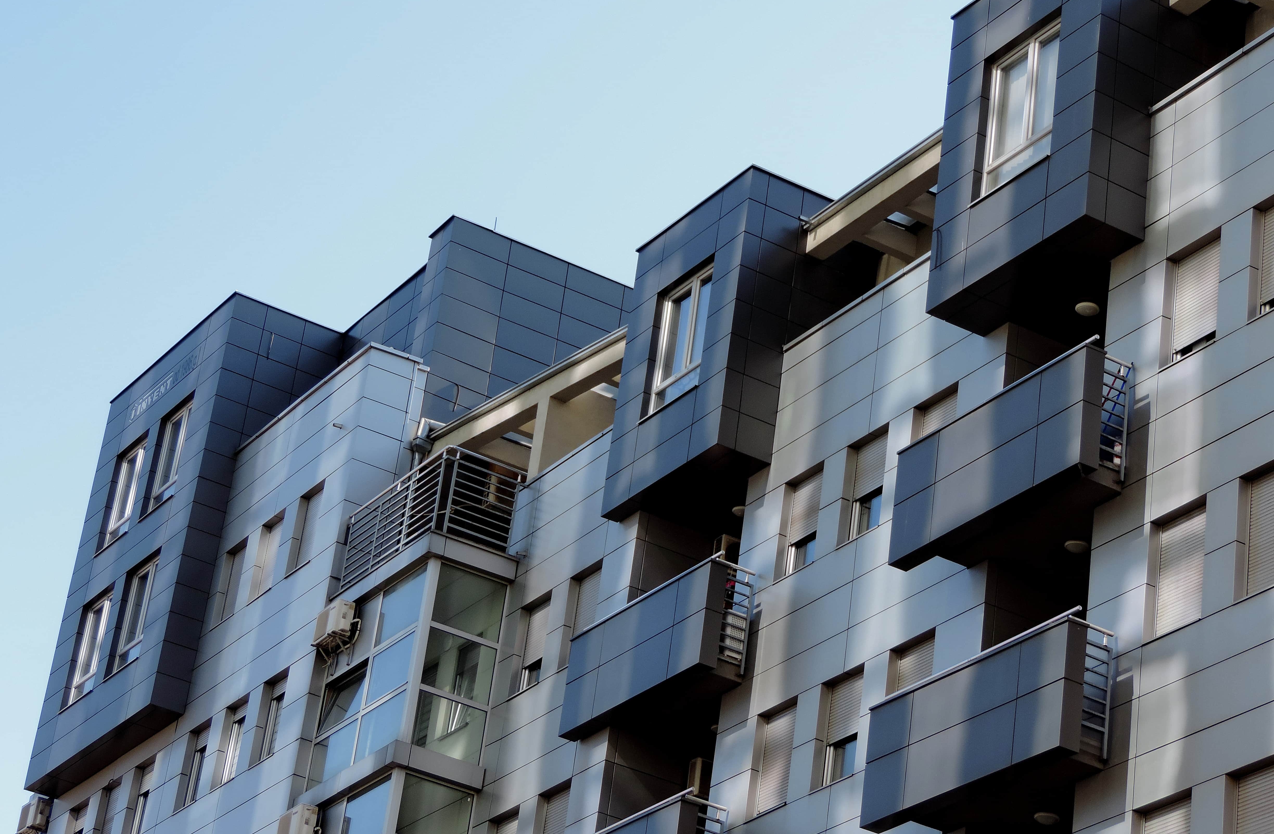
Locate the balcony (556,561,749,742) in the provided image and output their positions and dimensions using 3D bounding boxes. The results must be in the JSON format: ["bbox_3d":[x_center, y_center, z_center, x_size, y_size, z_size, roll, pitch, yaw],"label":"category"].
[{"bbox_3d":[0.286,2.914,40.761,0.706,1.502,3.457,21,-30,-24],"label":"balcony"}]

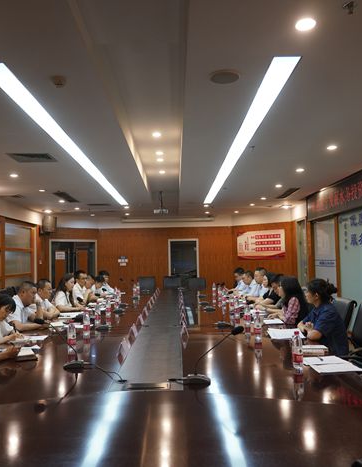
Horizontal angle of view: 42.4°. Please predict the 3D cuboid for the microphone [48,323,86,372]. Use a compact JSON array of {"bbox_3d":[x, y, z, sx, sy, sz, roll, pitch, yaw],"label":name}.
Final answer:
[{"bbox_3d":[-0.799,0.715,3.029,0.360,0.305,0.130,-1,-3,5],"label":"microphone"}]

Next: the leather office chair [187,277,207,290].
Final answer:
[{"bbox_3d":[0.410,1.514,10.687,0.600,1.000,0.640,-1,-3,-1],"label":"leather office chair"}]

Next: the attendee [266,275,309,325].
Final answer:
[{"bbox_3d":[1.215,1.093,5.084,0.640,1.230,0.500,-1,-3,0],"label":"attendee"}]

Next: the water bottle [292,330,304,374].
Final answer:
[{"bbox_3d":[0.725,0.732,2.913,0.065,0.231,0.065,-1,-3,0],"label":"water bottle"}]

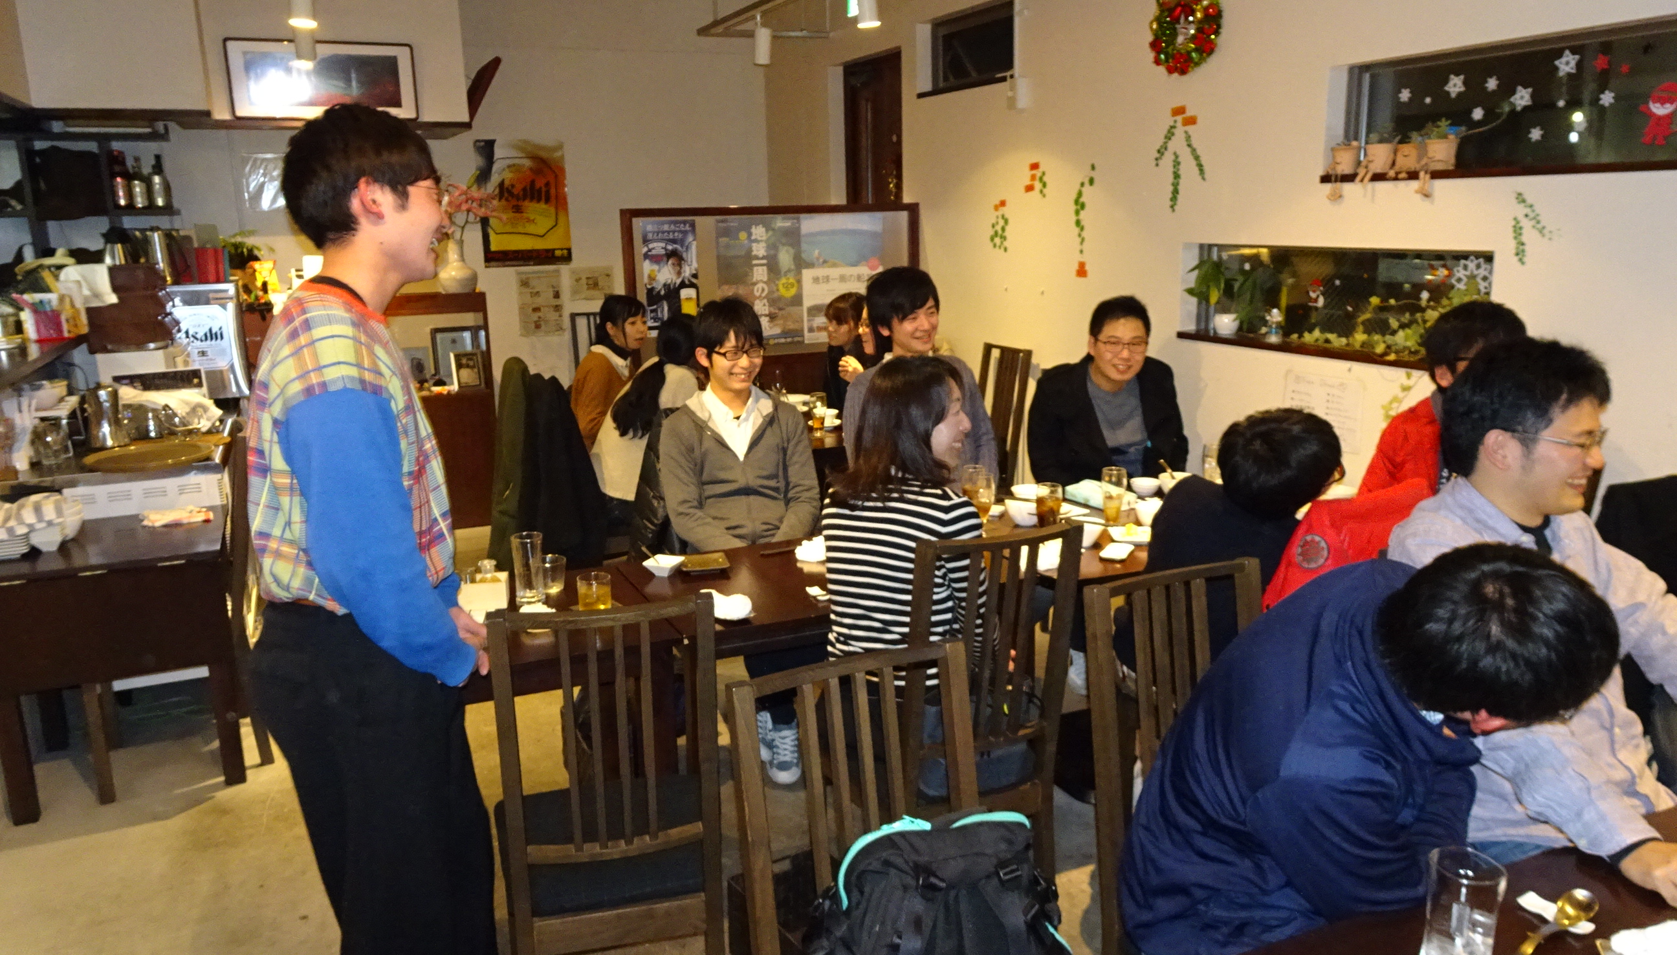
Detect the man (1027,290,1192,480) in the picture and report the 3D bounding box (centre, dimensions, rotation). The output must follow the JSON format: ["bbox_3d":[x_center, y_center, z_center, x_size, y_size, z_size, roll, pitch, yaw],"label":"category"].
[{"bbox_3d":[0.875,0.056,3.728,0.540,1.260,0.750,-3,13,-8],"label":"man"}]

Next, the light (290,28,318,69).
[{"bbox_3d":[-1.977,-1.592,4.300,0.080,0.165,0.080,-7,14,-23],"label":"light"}]

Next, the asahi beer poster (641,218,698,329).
[{"bbox_3d":[-0.773,-0.940,5.382,0.255,0.490,0.010,-7,14,-23],"label":"asahi beer poster"}]

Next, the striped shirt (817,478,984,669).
[{"bbox_3d":[0.128,0.190,2.405,0.390,0.480,0.270,-1,13,3],"label":"striped shirt"}]

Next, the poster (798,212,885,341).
[{"bbox_3d":[0.022,-0.948,5.519,0.420,0.590,0.005,-7,14,-23],"label":"poster"}]

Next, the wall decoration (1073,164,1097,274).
[{"bbox_3d":[0.944,-0.992,4.478,0.010,0.419,0.160,-7,14,-23],"label":"wall decoration"}]

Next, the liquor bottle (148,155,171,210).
[{"bbox_3d":[-3.575,-1.549,6.125,0.080,0.285,0.080,-7,14,-23],"label":"liquor bottle"}]

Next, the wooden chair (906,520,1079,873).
[{"bbox_3d":[0.253,0.528,2.516,0.430,0.965,0.480,-5,14,-15],"label":"wooden chair"}]

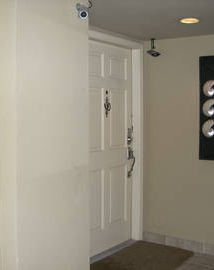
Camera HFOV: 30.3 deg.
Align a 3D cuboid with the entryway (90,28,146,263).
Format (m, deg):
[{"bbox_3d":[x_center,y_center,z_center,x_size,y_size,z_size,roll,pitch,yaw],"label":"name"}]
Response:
[{"bbox_3d":[0.040,0.111,3.775,0.135,2.080,1.010,2,4,36],"label":"entryway"}]

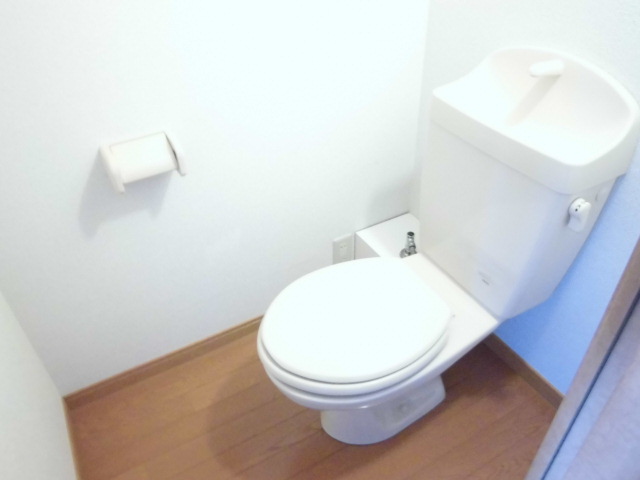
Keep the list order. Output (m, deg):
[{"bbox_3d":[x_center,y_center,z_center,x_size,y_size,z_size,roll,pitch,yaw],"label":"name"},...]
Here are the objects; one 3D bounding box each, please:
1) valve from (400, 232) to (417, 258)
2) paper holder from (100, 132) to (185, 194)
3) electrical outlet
[{"bbox_3d":[0.273,0.013,1.448,0.048,0.090,0.048,-20,41,-21],"label":"valve"},{"bbox_3d":[-0.382,-0.170,1.052,0.147,0.077,0.100,-20,41,-21],"label":"paper holder"},{"bbox_3d":[0.079,0.041,1.595,0.073,0.118,0.012,-20,41,-21],"label":"electrical outlet"}]

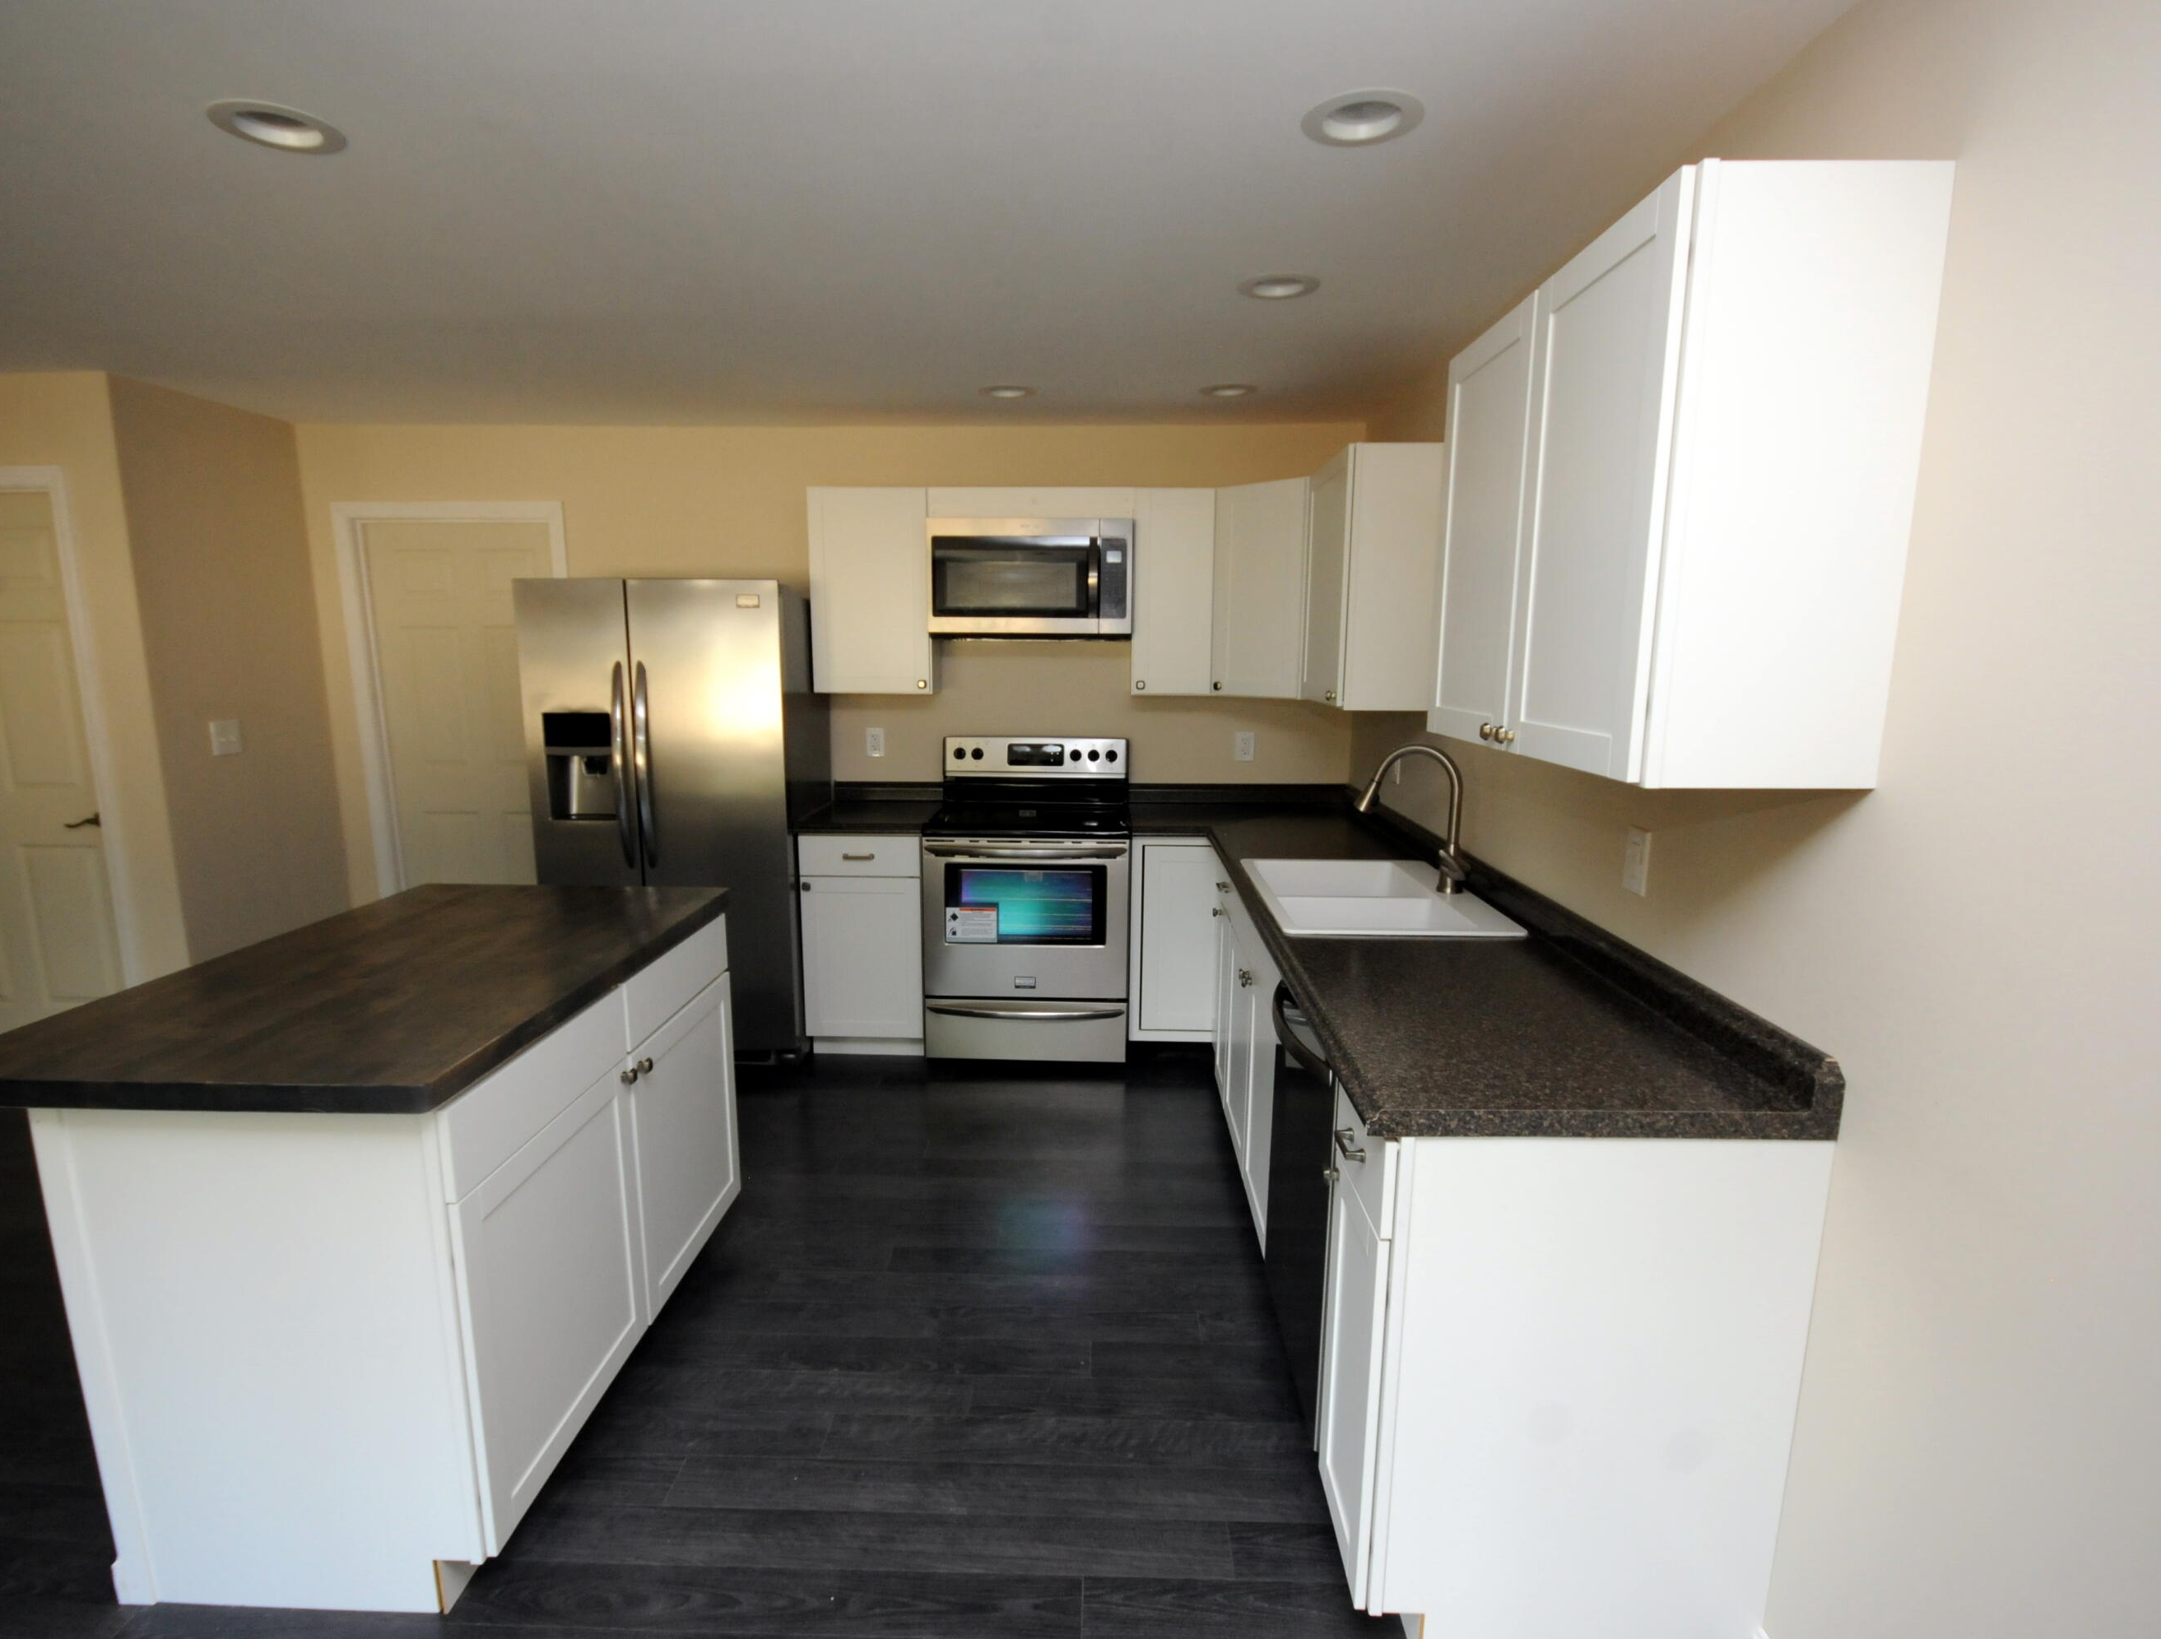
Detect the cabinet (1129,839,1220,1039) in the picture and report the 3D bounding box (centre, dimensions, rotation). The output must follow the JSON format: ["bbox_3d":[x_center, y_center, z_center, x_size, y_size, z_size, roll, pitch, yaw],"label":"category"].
[{"bbox_3d":[0.350,0.429,4.084,0.310,0.836,0.625,0,10,1],"label":"cabinet"}]

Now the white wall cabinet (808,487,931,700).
[{"bbox_3d":[-0.791,-0.858,3.894,0.451,0.761,0.030,0,10,1],"label":"white wall cabinet"}]

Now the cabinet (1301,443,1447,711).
[{"bbox_3d":[0.950,-0.752,3.301,0.325,0.762,0.600,0,9,2],"label":"cabinet"}]

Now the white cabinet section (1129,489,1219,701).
[{"bbox_3d":[0.352,-0.851,3.866,0.303,0.761,0.030,0,10,1],"label":"white cabinet section"}]

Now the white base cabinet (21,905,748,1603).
[{"bbox_3d":[-1.240,0.767,2.168,0.632,0.876,1.152,0,10,1],"label":"white base cabinet"}]

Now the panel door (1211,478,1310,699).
[{"bbox_3d":[0.652,-0.825,3.719,0.030,0.761,0.403,-9,13,-44],"label":"panel door"}]

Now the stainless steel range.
[{"bbox_3d":[-0.190,0.298,4.017,0.754,1.180,0.690,0,9,2],"label":"stainless steel range"}]

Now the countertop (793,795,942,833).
[{"bbox_3d":[-0.799,-0.006,4.031,0.470,0.040,0.637,0,9,2],"label":"countertop"}]

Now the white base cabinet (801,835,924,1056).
[{"bbox_3d":[-0.794,0.442,4.110,0.456,0.876,0.635,0,10,1],"label":"white base cabinet"}]

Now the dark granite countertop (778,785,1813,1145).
[{"bbox_3d":[0.013,0.146,2.882,2.160,0.121,2.908,0,9,2],"label":"dark granite countertop"}]

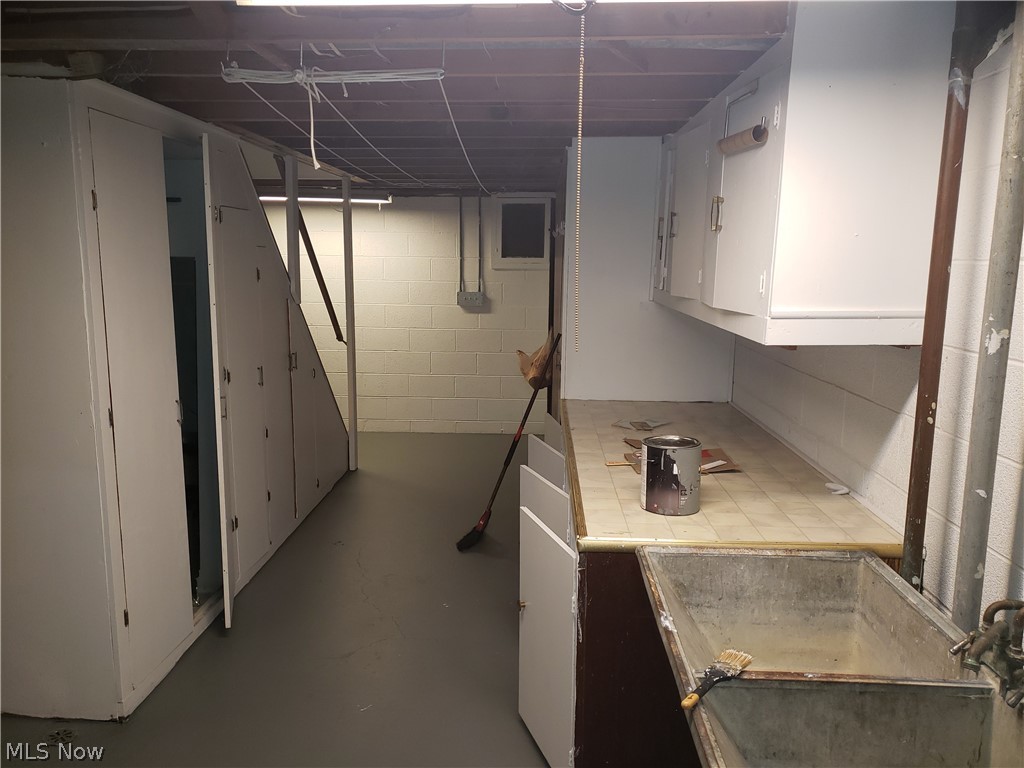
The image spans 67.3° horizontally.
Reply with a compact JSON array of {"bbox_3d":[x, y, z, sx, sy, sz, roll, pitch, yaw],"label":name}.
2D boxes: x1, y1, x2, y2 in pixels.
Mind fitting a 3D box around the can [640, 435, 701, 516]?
[{"bbox_3d":[0.458,0.260,2.211,0.167,0.193,0.167,1,9,2],"label":"can"}]

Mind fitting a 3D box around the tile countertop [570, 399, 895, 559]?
[{"bbox_3d":[0.634,0.264,2.929,0.853,0.038,1.990,1,9,2],"label":"tile countertop"}]

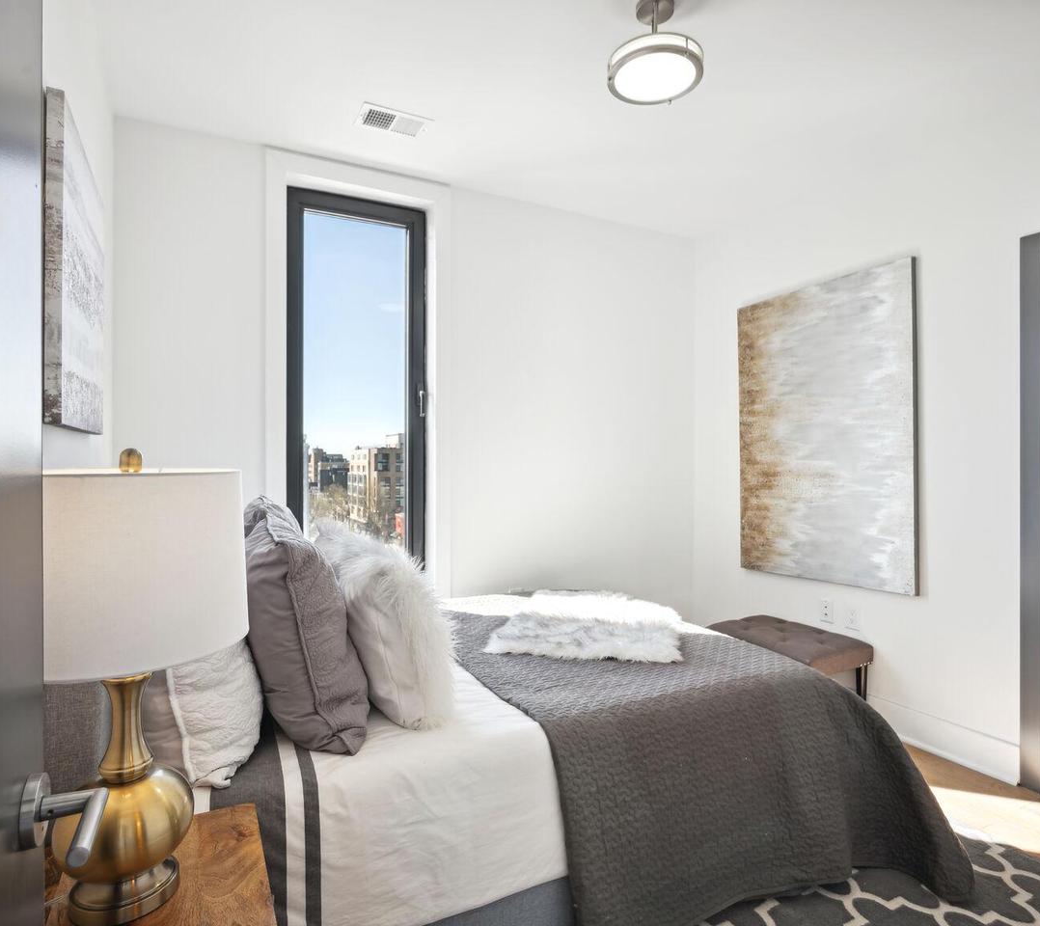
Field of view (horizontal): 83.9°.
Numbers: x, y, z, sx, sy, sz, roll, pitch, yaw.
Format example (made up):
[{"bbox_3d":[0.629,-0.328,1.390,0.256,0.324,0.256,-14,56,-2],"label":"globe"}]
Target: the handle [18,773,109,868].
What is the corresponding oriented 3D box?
[{"bbox_3d":[-0.424,0.332,0.535,0.065,0.070,0.135,0,0,-28],"label":"handle"}]

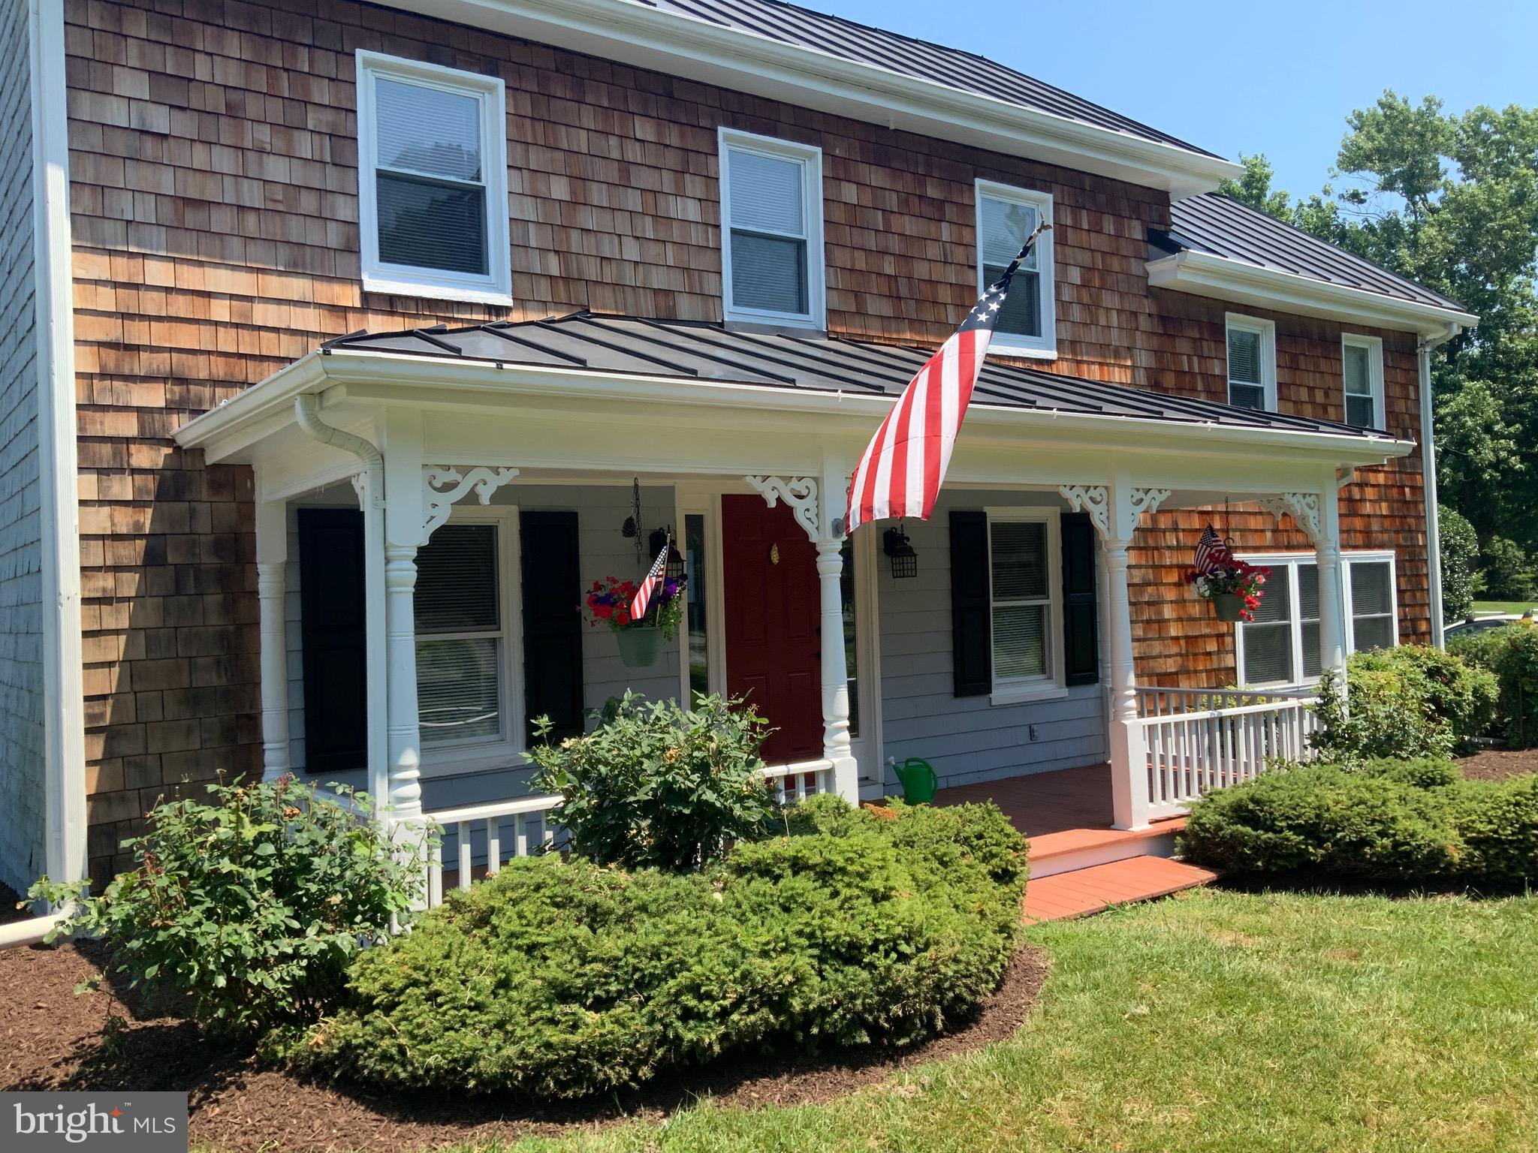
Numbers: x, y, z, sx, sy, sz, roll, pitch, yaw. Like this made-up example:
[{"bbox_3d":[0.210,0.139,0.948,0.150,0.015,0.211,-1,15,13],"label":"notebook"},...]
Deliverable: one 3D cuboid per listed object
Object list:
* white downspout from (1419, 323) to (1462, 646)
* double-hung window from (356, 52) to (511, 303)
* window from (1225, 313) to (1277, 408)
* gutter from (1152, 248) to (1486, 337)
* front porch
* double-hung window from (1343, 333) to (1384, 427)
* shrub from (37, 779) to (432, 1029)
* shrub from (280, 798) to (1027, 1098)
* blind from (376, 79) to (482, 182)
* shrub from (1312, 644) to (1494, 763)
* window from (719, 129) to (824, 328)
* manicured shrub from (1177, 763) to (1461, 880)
[{"bbox_3d":[7.048,-0.520,13.461,0.240,4.220,0.270,-1,-1,-35],"label":"white downspout"},{"bbox_3d":[-1.928,-2.282,7.465,0.892,1.359,0.100,-1,-1,-35],"label":"double-hung window"},{"bbox_3d":[4.462,-1.768,11.886,0.742,1.258,0.100,-1,-1,-35],"label":"window"},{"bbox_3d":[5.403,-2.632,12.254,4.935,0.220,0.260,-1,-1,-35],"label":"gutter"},{"bbox_3d":[0.685,0.026,7.589,7.210,3.460,2.620,-1,-1,-35],"label":"front porch"},{"bbox_3d":[5.971,-1.790,12.935,0.713,1.258,0.100,-1,-1,-35],"label":"double-hung window"},{"bbox_3d":[-2.241,1.318,5.229,1.300,0.950,1.120,-1,-1,-35],"label":"shrub"},{"bbox_3d":[-0.119,1.428,5.256,3.250,0.750,1.350,-1,-1,-35],"label":"shrub"},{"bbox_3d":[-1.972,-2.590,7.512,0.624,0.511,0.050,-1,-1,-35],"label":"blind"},{"bbox_3d":[5.008,1.137,10.200,1.500,1.100,1.350,-1,-1,-35],"label":"shrub"},{"bbox_3d":[0.032,-2.360,8.830,0.864,1.291,0.100,-1,-1,-35],"label":"window"},{"bbox_3d":[3.436,1.466,8.000,1.900,0.550,1.350,-1,-1,-35],"label":"manicured shrub"}]

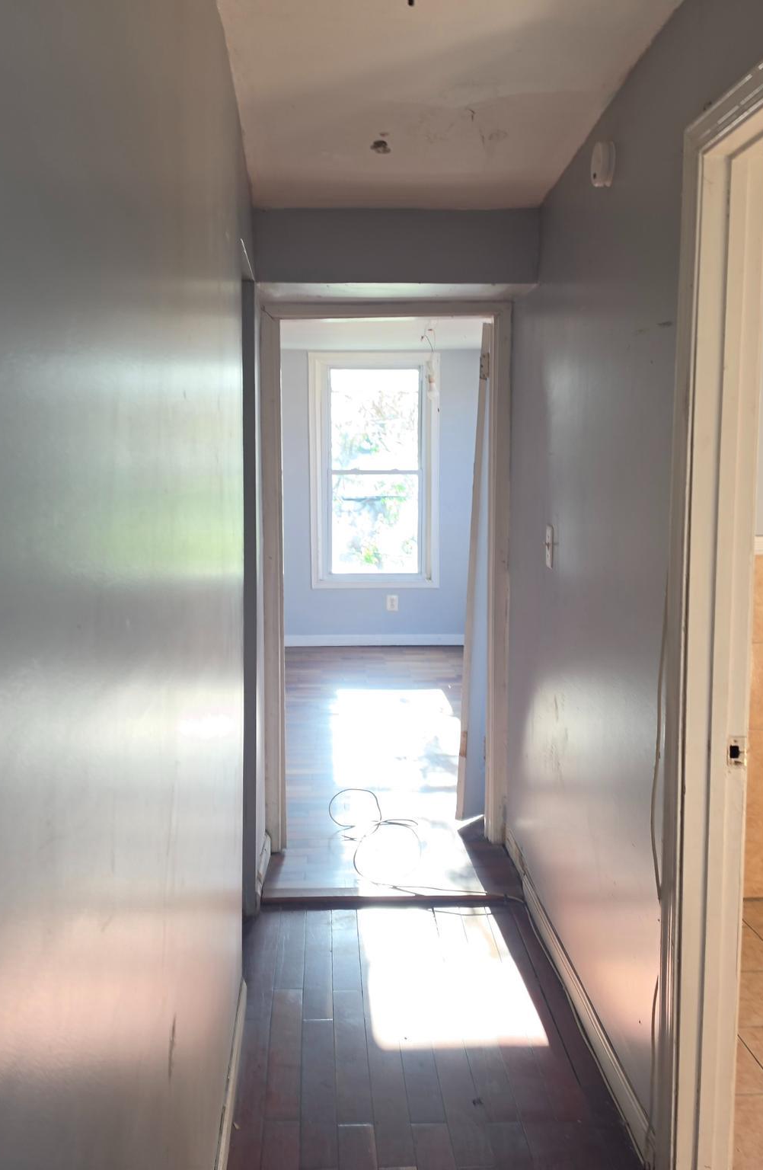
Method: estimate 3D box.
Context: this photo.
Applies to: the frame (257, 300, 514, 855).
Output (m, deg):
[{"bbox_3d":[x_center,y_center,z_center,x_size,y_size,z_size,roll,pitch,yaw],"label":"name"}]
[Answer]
[{"bbox_3d":[0.026,-0.009,4.027,0.935,2.107,0.130,0,7,-3],"label":"frame"}]

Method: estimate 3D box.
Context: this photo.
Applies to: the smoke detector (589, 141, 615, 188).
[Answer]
[{"bbox_3d":[0.551,-1.046,2.579,0.035,0.105,0.105,0,7,-3],"label":"smoke detector"}]

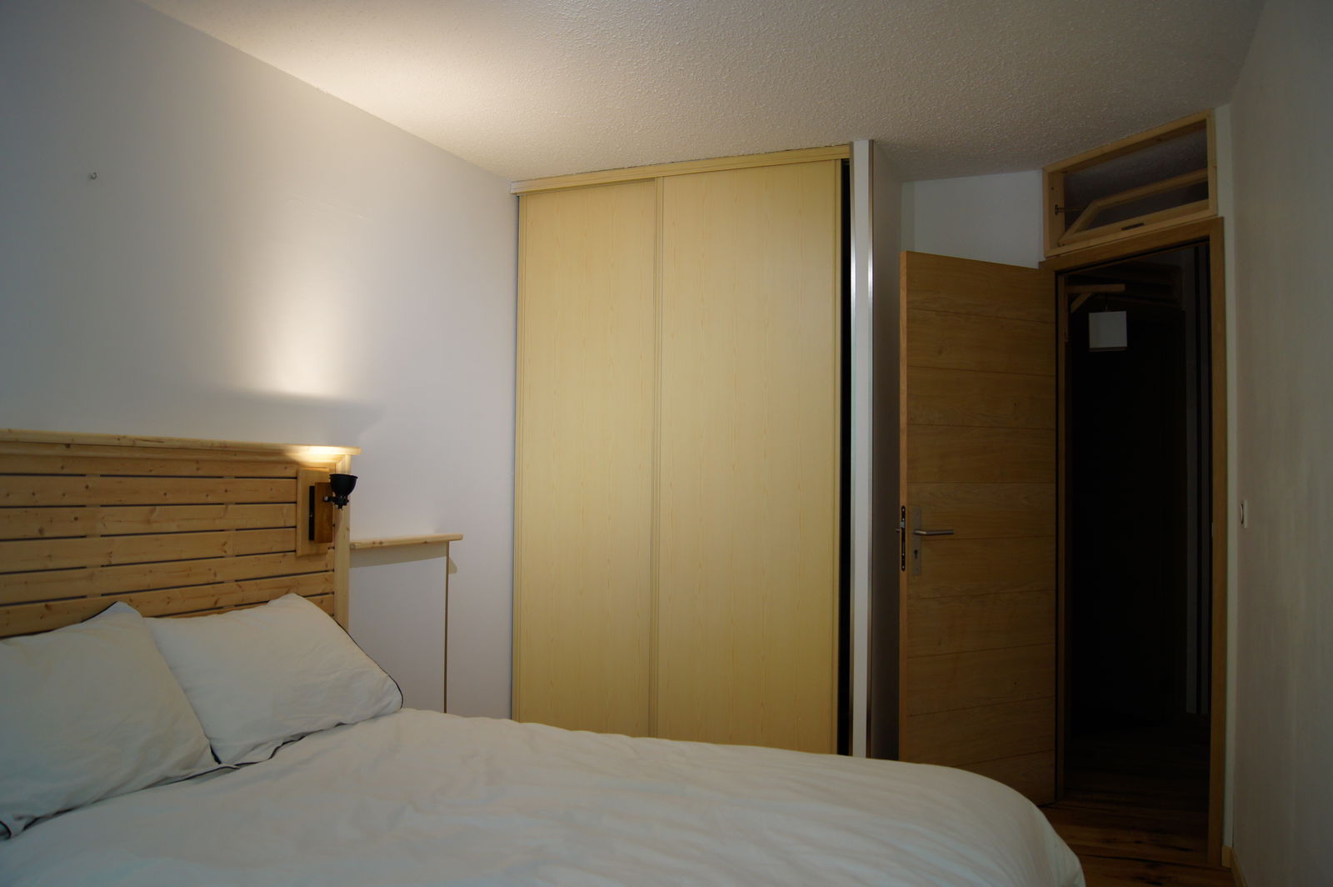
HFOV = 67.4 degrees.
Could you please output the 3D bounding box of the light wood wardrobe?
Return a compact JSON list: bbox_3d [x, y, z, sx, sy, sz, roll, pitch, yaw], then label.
[{"bbox_3d":[0.115,0.129,4.188,1.450,2.450,0.580,0,-1,23],"label":"light wood wardrobe"}]

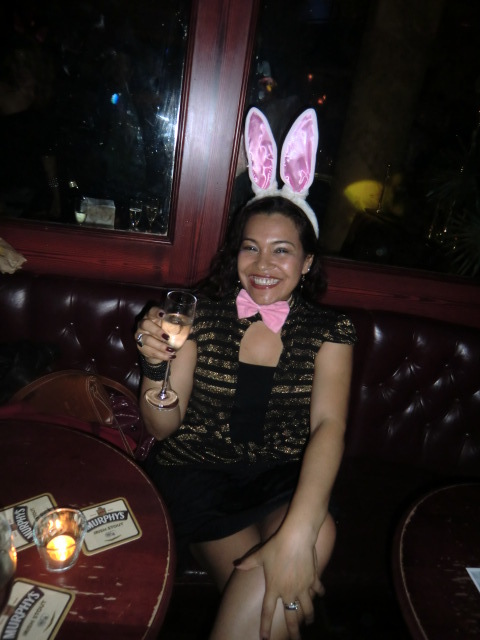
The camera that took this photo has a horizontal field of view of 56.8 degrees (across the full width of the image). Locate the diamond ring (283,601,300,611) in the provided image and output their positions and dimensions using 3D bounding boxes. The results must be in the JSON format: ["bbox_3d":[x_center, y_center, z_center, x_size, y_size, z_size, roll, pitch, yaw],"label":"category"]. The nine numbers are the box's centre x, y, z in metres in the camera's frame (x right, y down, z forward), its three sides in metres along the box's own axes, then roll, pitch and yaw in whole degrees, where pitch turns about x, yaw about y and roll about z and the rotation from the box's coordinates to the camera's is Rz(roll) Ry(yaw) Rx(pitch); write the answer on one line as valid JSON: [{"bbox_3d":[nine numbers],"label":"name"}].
[{"bbox_3d":[0.075,0.417,0.650,0.021,0.007,0.023,-6,-9,-9],"label":"diamond ring"}]

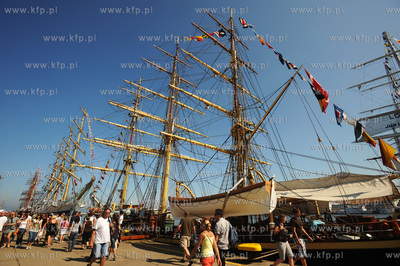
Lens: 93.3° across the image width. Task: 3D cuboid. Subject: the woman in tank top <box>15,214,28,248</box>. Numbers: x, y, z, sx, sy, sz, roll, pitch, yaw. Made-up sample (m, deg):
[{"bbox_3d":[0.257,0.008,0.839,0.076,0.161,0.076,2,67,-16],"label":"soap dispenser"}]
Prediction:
[{"bbox_3d":[-9.625,5.298,10.246,0.520,1.610,0.400,15,-27,-32],"label":"woman in tank top"}]

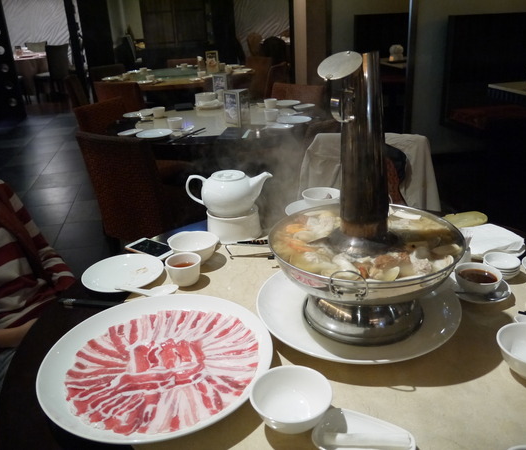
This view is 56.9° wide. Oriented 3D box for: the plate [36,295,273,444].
[{"bbox_3d":[-0.164,0.216,0.774,0.360,0.032,0.360,-2,23,1],"label":"plate"}]

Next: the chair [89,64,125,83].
[{"bbox_3d":[-1.692,-1.444,5.779,0.450,0.840,0.530,-18,27,-31],"label":"chair"}]

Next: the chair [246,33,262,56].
[{"bbox_3d":[0.047,-3.117,9.047,0.520,0.860,0.460,6,25,19],"label":"chair"}]

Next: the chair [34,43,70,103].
[{"bbox_3d":[-3.514,-2.478,7.995,0.490,0.880,0.440,8,26,25],"label":"chair"}]

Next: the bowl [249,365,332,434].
[{"bbox_3d":[0.038,0.244,0.658,0.112,0.048,0.112,-2,23,1],"label":"bowl"}]

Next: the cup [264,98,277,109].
[{"bbox_3d":[0.048,-0.720,2.906,0.076,0.055,0.076,-2,23,0],"label":"cup"}]

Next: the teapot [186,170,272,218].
[{"bbox_3d":[-0.088,-0.079,1.270,0.228,0.102,0.135,-3,23,0],"label":"teapot"}]

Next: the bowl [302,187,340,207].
[{"bbox_3d":[0.163,-0.064,1.346,0.108,0.052,0.108,-2,23,1],"label":"bowl"}]

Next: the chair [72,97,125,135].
[{"bbox_3d":[-0.750,-0.336,3.024,0.540,0.830,0.460,8,25,23],"label":"chair"}]

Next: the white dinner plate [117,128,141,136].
[{"bbox_3d":[-0.691,-0.481,2.546,0.132,0.018,0.132,-3,23,0],"label":"white dinner plate"}]

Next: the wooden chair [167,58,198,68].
[{"bbox_3d":[-0.941,-1.531,5.816,0.457,0.863,0.558,-2,23,0],"label":"wooden chair"}]

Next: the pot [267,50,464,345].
[{"bbox_3d":[0.177,-0.052,0.836,0.350,0.464,0.355,-3,23,1],"label":"pot"}]

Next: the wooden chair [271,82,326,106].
[{"bbox_3d":[0.090,-0.482,3.271,0.460,0.833,0.540,17,30,38],"label":"wooden chair"}]

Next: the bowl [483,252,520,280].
[{"bbox_3d":[0.509,0.090,1.038,0.074,0.036,0.074,-3,23,1],"label":"bowl"}]

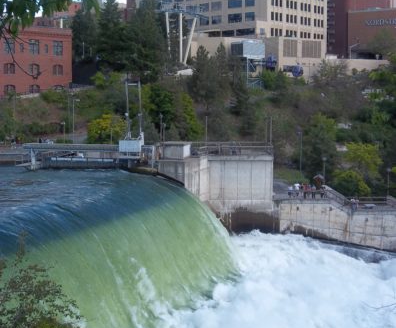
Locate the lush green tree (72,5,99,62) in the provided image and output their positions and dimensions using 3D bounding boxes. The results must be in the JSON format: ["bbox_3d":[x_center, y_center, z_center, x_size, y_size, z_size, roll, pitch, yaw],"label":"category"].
[{"bbox_3d":[-27.864,-31.792,176.000,6.668,13.611,6.668,0,4,0],"label":"lush green tree"}]

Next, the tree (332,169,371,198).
[{"bbox_3d":[20.983,2.666,98.000,5.039,4.060,5.039,0,4,0],"label":"tree"}]

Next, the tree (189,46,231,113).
[{"bbox_3d":[2.406,-17.680,150.000,8.524,13.671,8.524,0,4,0],"label":"tree"}]

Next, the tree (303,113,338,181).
[{"bbox_3d":[18.284,-2.612,107.000,5.212,10.048,5.212,0,4,0],"label":"tree"}]

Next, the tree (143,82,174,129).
[{"bbox_3d":[-7.438,-10.828,135.000,5.845,8.948,5.845,0,4,0],"label":"tree"}]

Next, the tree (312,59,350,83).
[{"bbox_3d":[32.899,-23.215,178.000,8.670,5.899,8.670,0,4,0],"label":"tree"}]

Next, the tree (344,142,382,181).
[{"bbox_3d":[24.009,-0.363,104.000,5.347,5.457,5.347,0,4,0],"label":"tree"}]

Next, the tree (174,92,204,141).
[{"bbox_3d":[-1.482,-8.282,125.000,5.074,8.286,5.074,0,4,0],"label":"tree"}]

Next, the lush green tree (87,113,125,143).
[{"bbox_3d":[-16.774,-6.619,130.000,6.684,5.386,6.684,0,4,0],"label":"lush green tree"}]

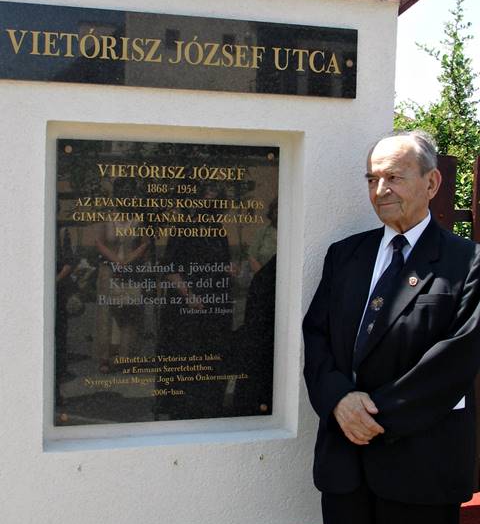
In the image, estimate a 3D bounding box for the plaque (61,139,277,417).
[{"bbox_3d":[-0.205,0.062,2.188,0.636,0.798,0.030,0,4,-13],"label":"plaque"}]

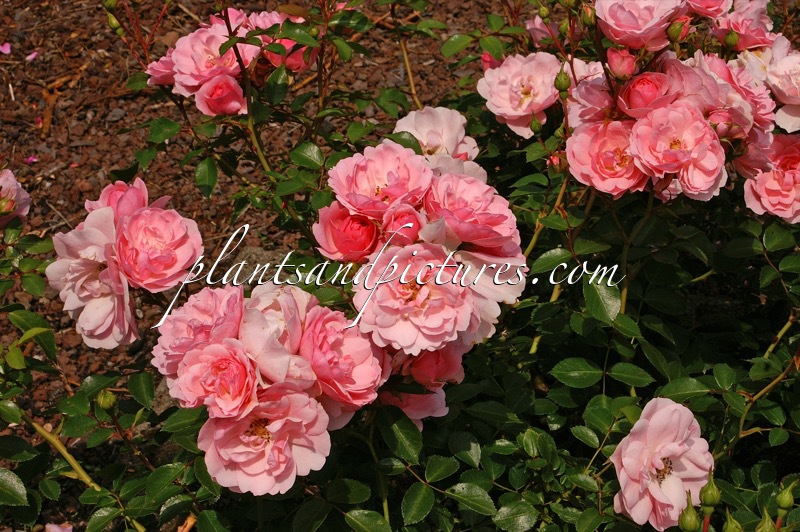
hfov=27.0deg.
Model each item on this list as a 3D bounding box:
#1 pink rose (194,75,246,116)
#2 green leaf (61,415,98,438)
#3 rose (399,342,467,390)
[{"bbox_3d":[-0.140,-0.133,1.300,0.041,0.036,0.036,0,75,3],"label":"pink rose"},{"bbox_3d":[-0.214,0.109,1.110,0.024,0.006,0.016,-15,61,-9],"label":"green leaf"},{"bbox_3d":[0.021,0.062,1.080,0.050,0.044,0.048,-15,44,-16],"label":"rose"}]

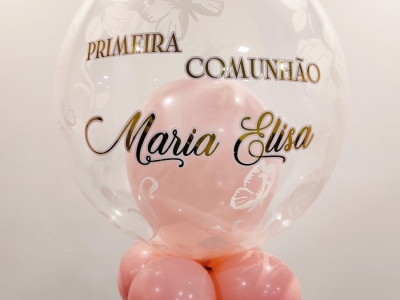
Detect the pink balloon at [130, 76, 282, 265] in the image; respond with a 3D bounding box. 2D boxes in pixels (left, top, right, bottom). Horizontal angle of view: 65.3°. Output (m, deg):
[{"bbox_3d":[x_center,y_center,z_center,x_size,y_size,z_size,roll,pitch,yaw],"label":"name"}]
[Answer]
[{"bbox_3d":[0.006,0.036,0.550,0.262,0.305,0.262,0,2,0],"label":"pink balloon"}]

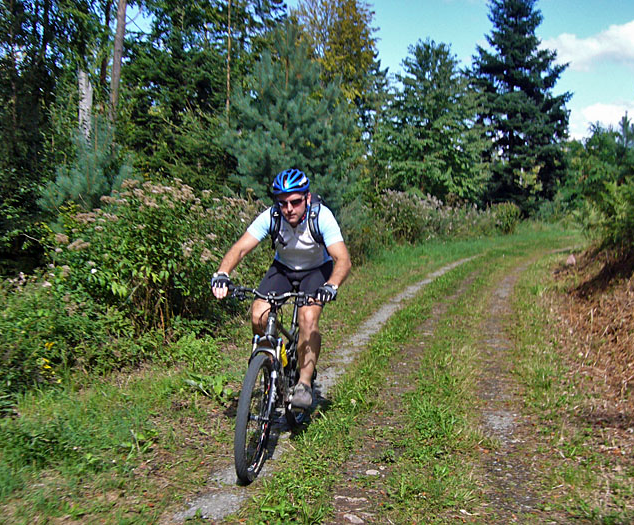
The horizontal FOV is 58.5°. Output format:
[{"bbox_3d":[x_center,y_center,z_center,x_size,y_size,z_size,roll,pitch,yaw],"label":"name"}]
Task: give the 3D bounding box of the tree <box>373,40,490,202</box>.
[{"bbox_3d":[4.250,-4.513,20.631,4.300,7.400,4.200,0,6,0],"label":"tree"}]

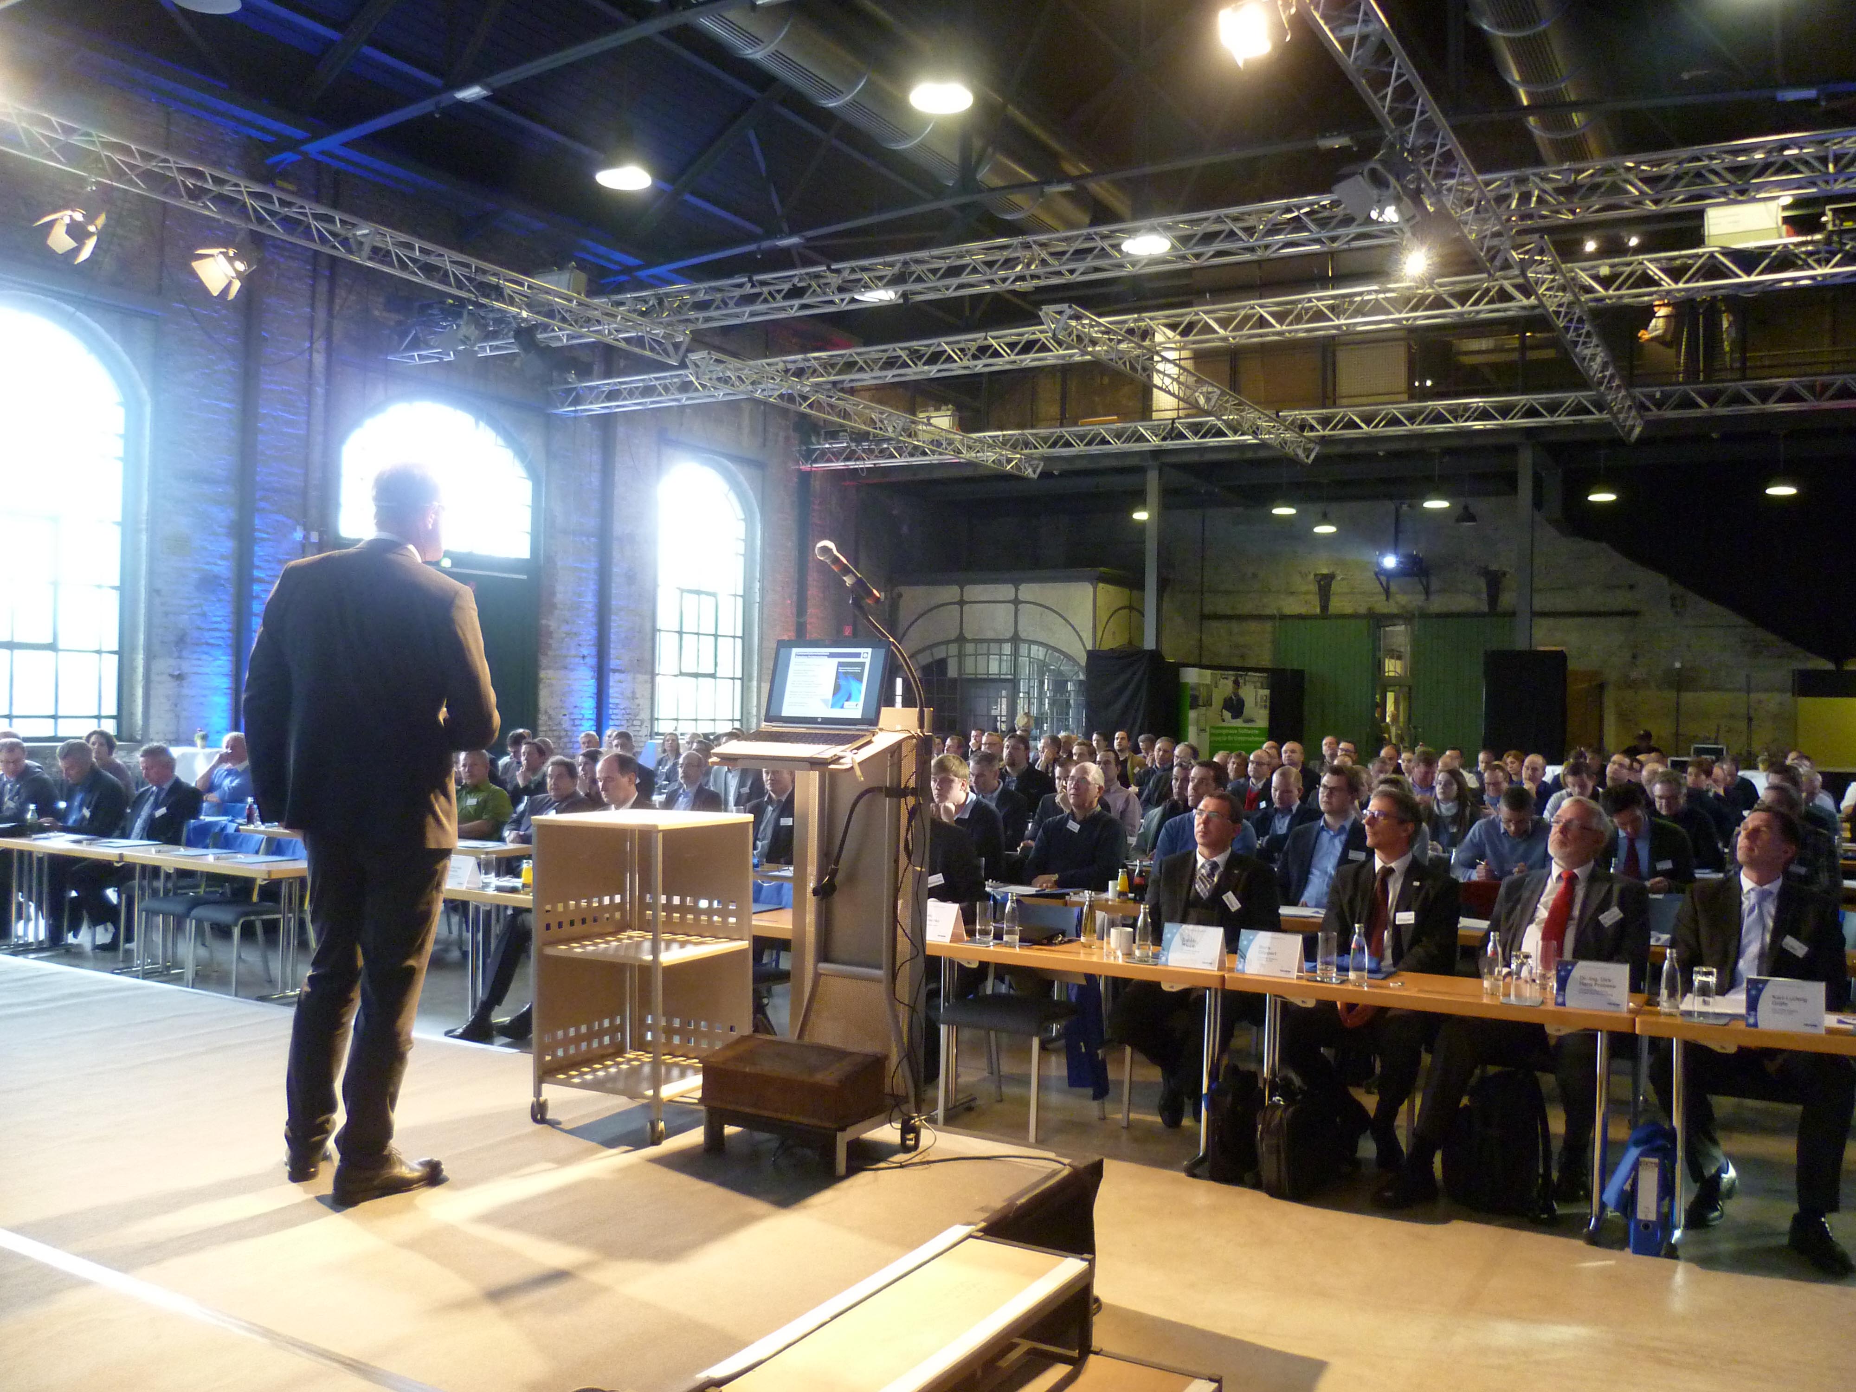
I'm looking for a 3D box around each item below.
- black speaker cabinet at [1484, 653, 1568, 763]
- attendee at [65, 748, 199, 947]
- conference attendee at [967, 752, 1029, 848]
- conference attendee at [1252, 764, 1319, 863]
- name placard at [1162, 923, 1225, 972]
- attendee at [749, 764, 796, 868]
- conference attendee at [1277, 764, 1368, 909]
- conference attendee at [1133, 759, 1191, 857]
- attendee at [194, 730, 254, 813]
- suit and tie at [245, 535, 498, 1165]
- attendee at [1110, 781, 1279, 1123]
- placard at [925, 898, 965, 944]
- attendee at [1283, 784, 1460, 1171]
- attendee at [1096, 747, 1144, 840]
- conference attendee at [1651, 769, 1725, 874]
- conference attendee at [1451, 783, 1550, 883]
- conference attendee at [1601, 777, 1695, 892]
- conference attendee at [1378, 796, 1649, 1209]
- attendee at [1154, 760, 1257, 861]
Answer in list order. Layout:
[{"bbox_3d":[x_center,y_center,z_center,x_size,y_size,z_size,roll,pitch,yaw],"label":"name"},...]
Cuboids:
[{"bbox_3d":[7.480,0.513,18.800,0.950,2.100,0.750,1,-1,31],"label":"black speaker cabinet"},{"bbox_3d":[-4.950,0.961,9.500,0.660,1.330,0.850,1,0,31],"label":"attendee"},{"bbox_3d":[0.380,1.056,10.094,0.560,1.360,0.840,1,0,30],"label":"conference attendee"},{"bbox_3d":[2.059,1.075,8.765,0.540,1.321,0.740,1,0,35],"label":"conference attendee"},{"bbox_3d":[0.948,0.892,5.355,0.210,0.140,0.110,1,-1,29],"label":"name placard"},{"bbox_3d":[-1.003,1.020,8.777,0.580,1.360,0.820,1,0,30],"label":"attendee"},{"bbox_3d":[1.923,1.037,7.159,0.560,1.394,0.750,1,0,35],"label":"conference attendee"},{"bbox_3d":[1.461,1.056,9.099,0.540,1.339,0.740,1,0,35],"label":"conference attendee"},{"bbox_3d":[-6.151,0.964,12.919,0.620,1.320,0.820,1,0,25],"label":"attendee"},{"bbox_3d":[-1.390,0.385,3.780,0.550,1.570,0.360,1,-1,14],"label":"suit and tie"},{"bbox_3d":[1.073,1.055,6.125,0.570,1.328,0.740,1,0,37],"label":"attendee"},{"bbox_3d":[0.030,0.879,5.830,0.210,0.140,0.110,1,-1,31],"label":"placard"},{"bbox_3d":[1.620,1.032,5.460,0.530,1.360,0.700,1,-1,34],"label":"attendee"},{"bbox_3d":[1.337,1.083,11.227,0.550,1.360,0.820,1,0,30],"label":"attendee"},{"bbox_3d":[4.480,1.123,8.850,0.540,1.360,0.780,1,-1,31],"label":"conference attendee"},{"bbox_3d":[3.070,1.117,8.050,0.600,1.300,0.800,1,-1,29],"label":"conference attendee"},{"bbox_3d":[3.897,1.140,8.294,0.640,1.310,0.850,1,0,30],"label":"conference attendee"},{"bbox_3d":[2.110,1.046,5.294,0.760,1.390,0.980,1,0,30],"label":"conference attendee"},{"bbox_3d":[1.359,1.046,7.677,0.580,1.390,0.840,1,0,30],"label":"attendee"}]

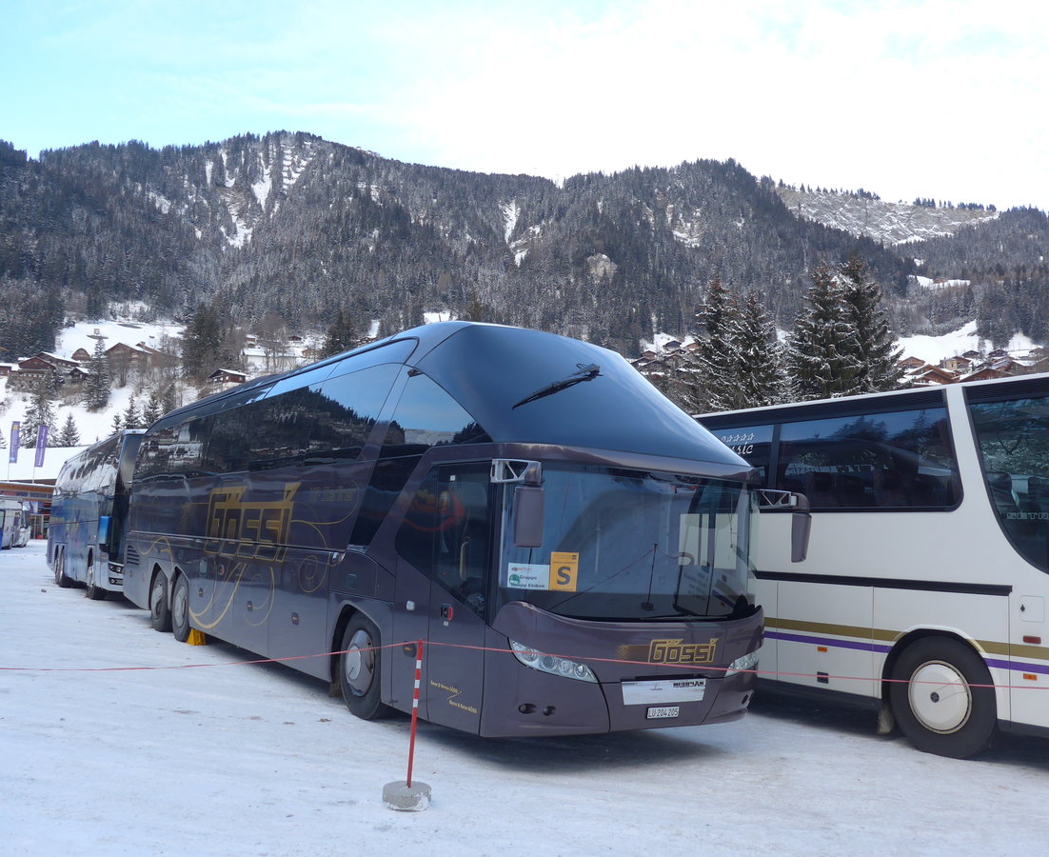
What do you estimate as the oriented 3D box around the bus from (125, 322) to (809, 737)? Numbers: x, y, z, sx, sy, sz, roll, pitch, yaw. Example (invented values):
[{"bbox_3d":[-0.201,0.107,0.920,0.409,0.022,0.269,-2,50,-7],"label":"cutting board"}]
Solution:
[{"bbox_3d":[-2.719,1.189,13.461,2.650,3.970,13.900,6,-7,-33],"label":"bus"}]

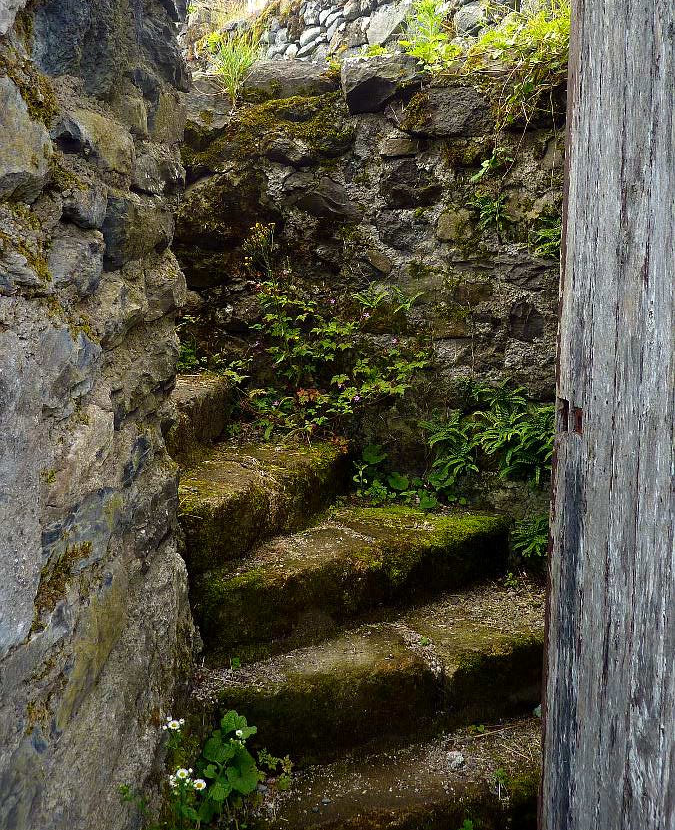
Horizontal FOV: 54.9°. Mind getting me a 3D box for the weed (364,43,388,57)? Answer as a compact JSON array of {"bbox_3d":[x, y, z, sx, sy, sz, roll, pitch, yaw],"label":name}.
[{"bbox_3d":[0.180,-1.703,3.050,0.123,0.064,0.100,0,6,0],"label":"weed"}]

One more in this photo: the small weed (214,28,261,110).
[{"bbox_3d":[-0.452,-1.569,2.950,0.189,0.316,0.190,0,6,0],"label":"small weed"}]

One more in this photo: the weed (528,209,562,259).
[{"bbox_3d":[0.853,-0.726,2.620,0.143,0.187,0.120,0,6,0],"label":"weed"}]

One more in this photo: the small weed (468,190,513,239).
[{"bbox_3d":[0.621,-0.819,2.660,0.170,0.172,0.120,0,6,0],"label":"small weed"}]

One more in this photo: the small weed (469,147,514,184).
[{"bbox_3d":[0.629,-1.020,2.660,0.173,0.129,0.100,0,6,0],"label":"small weed"}]

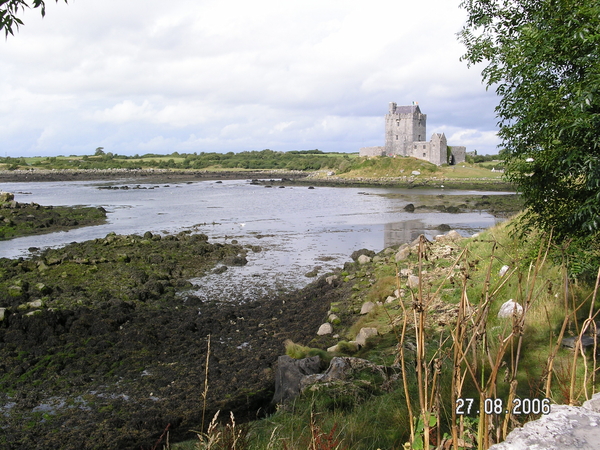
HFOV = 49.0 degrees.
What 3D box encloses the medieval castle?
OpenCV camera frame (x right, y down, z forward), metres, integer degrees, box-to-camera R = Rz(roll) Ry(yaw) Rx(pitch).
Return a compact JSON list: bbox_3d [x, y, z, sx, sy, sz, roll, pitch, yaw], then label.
[{"bbox_3d":[42.200,-33.300,246.200,32.500,21.600,22.000,4,7,36],"label":"medieval castle"}]

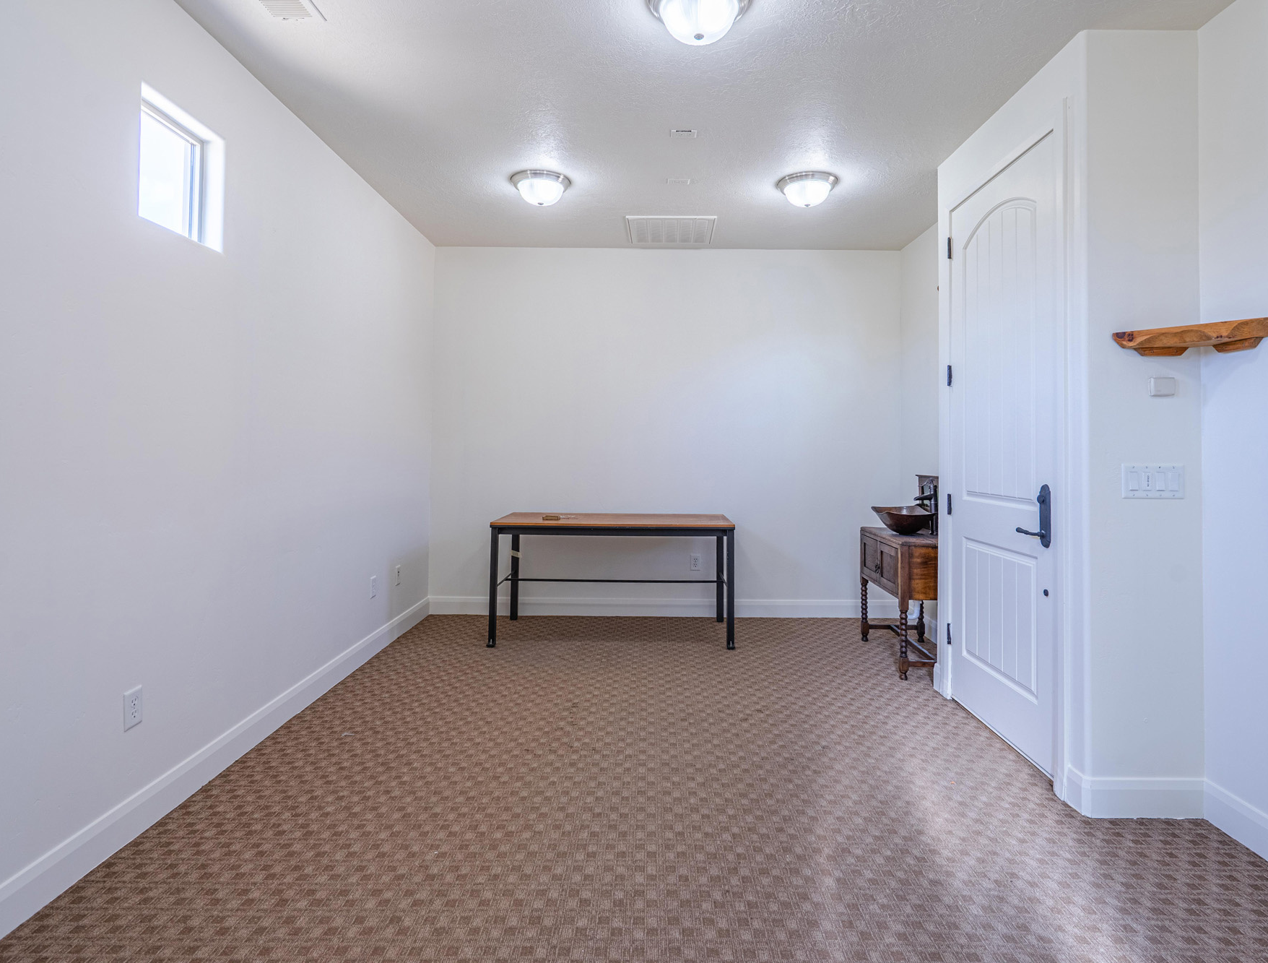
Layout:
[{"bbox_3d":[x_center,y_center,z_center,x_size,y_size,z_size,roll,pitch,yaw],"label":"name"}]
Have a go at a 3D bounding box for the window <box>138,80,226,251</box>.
[{"bbox_3d":[-1.586,-1.054,2.209,0.100,0.420,0.410,1,1,1],"label":"window"}]

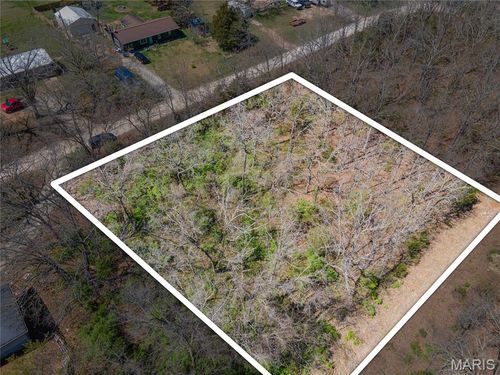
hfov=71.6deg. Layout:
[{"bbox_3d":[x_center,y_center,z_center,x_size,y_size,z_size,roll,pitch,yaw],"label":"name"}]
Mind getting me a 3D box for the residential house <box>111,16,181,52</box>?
[{"bbox_3d":[-27.698,-41.286,92.194,16.074,3.885,8.659,-28,54,-23],"label":"residential house"}]

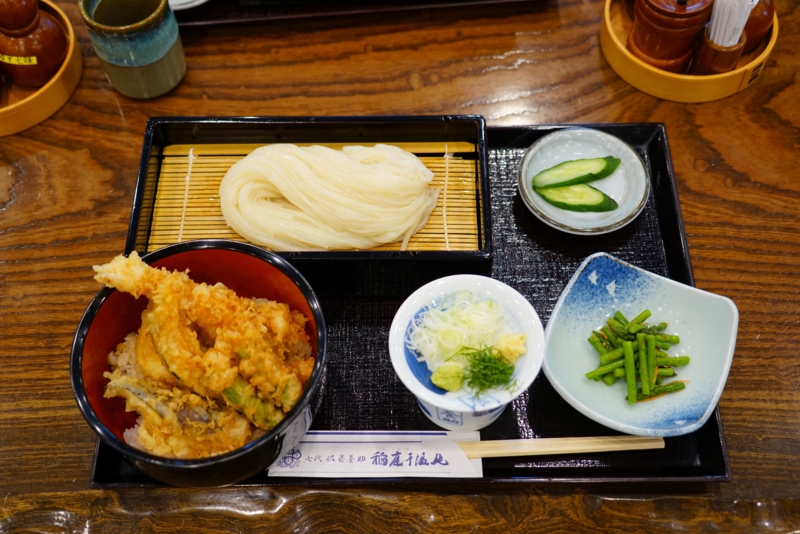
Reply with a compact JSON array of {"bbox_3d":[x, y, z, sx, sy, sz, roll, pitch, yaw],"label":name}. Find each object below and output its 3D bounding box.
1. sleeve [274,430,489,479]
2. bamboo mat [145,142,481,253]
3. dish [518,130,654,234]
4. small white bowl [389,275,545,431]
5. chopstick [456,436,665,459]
[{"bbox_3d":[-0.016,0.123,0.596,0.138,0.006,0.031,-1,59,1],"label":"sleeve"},{"bbox_3d":[-0.061,-0.045,0.669,0.235,0.006,0.114,-1,59,1],"label":"bamboo mat"},{"bbox_3d":[0.136,-0.056,0.684,0.096,0.032,0.096,0,59,1],"label":"dish"},{"bbox_3d":[0.042,0.063,0.593,0.095,0.070,0.095,0,59,1],"label":"small white bowl"},{"bbox_3d":[0.058,0.119,0.596,0.230,0.006,0.011,-2,59,0],"label":"chopstick"}]

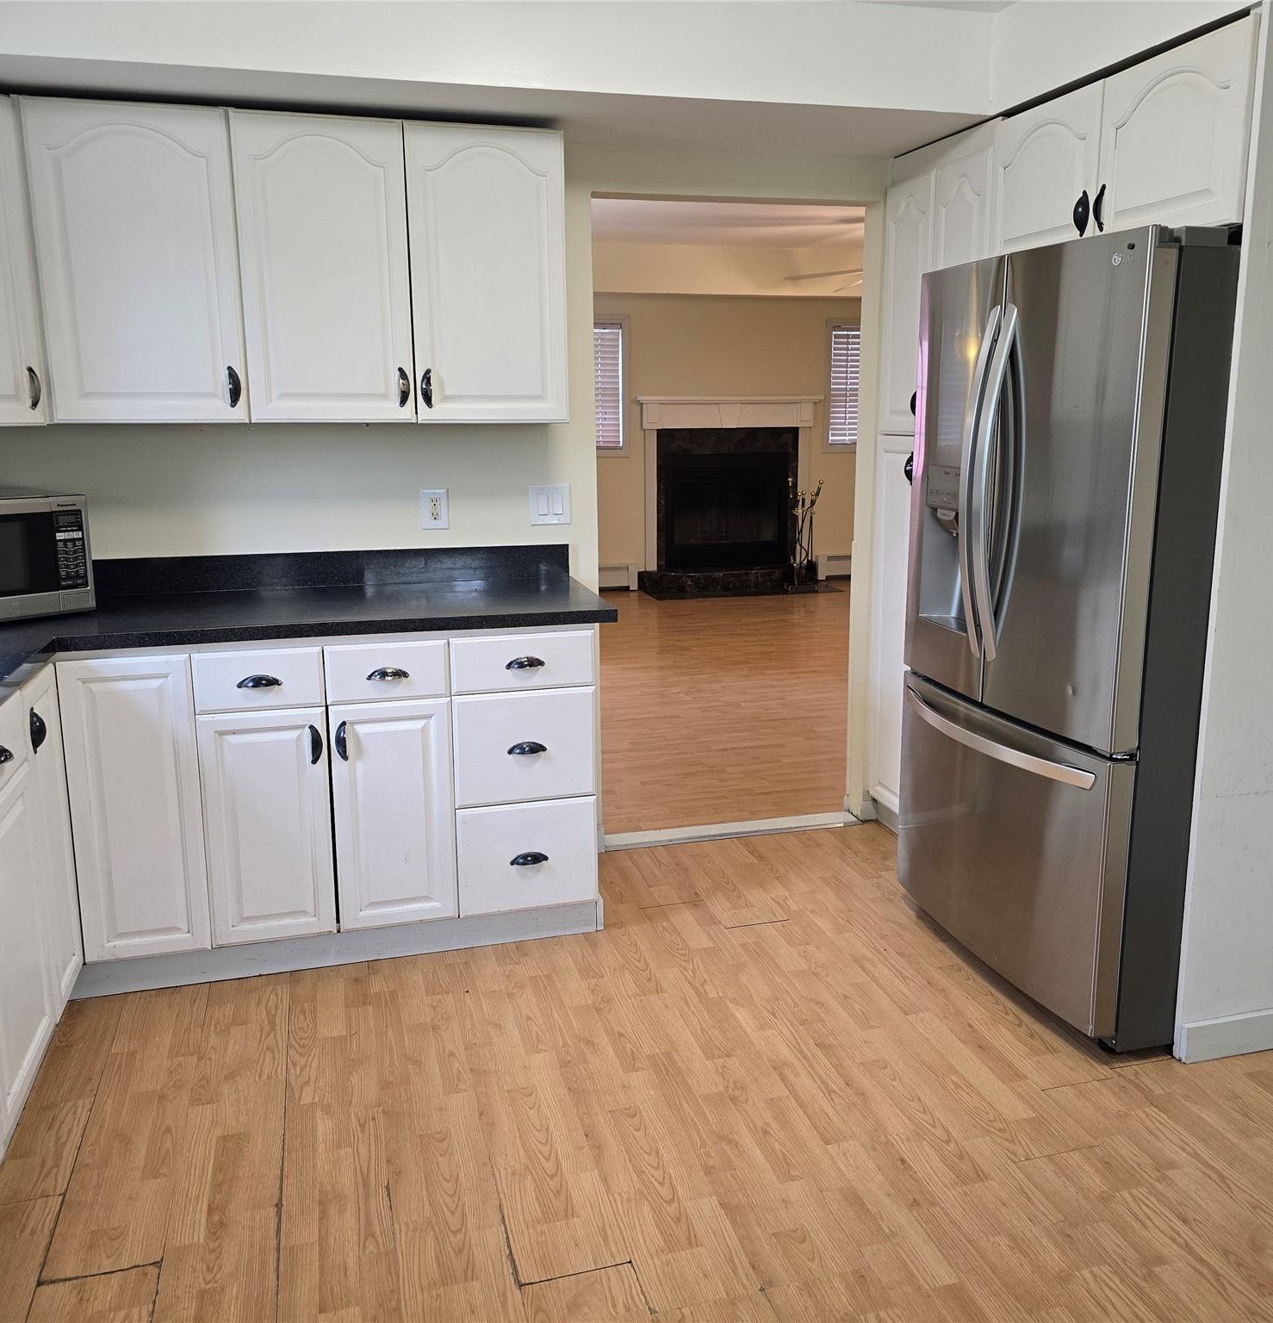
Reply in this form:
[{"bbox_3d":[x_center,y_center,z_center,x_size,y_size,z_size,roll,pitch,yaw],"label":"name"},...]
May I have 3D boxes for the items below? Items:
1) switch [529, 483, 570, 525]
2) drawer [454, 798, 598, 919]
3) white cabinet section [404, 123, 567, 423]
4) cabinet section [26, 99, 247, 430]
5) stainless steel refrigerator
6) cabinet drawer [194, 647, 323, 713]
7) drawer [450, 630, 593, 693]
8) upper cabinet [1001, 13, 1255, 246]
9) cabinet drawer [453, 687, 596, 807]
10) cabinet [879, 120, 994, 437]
[{"bbox_3d":[-0.264,-0.482,3.609,0.120,0.120,0.015,-4,12,-15],"label":"switch"},{"bbox_3d":[-0.338,0.476,3.285,0.372,0.296,0.450,-4,12,-15],"label":"drawer"},{"bbox_3d":[-0.425,-1.018,3.175,0.404,0.733,0.327,-4,11,-16],"label":"white cabinet section"},{"bbox_3d":[-1.226,-0.968,2.951,0.450,0.733,0.327,-4,11,-16],"label":"cabinet section"},{"bbox_3d":[1.211,-0.097,2.924,0.800,1.765,0.910,-4,12,-15],"label":"stainless steel refrigerator"},{"bbox_3d":[-0.962,0.007,3.015,0.302,0.143,0.450,-4,12,-15],"label":"cabinet drawer"},{"bbox_3d":[-0.342,-0.032,3.183,0.372,0.143,0.450,-4,12,-15],"label":"drawer"},{"bbox_3d":[1.312,-1.139,2.732,0.540,0.390,0.870,-4,12,-15],"label":"upper cabinet"},{"bbox_3d":[-0.340,0.183,3.226,0.372,0.297,0.450,-4,12,-15],"label":"cabinet drawer"},{"bbox_3d":[1.111,-1.096,3.483,0.540,0.810,0.600,-4,12,-15],"label":"cabinet"}]

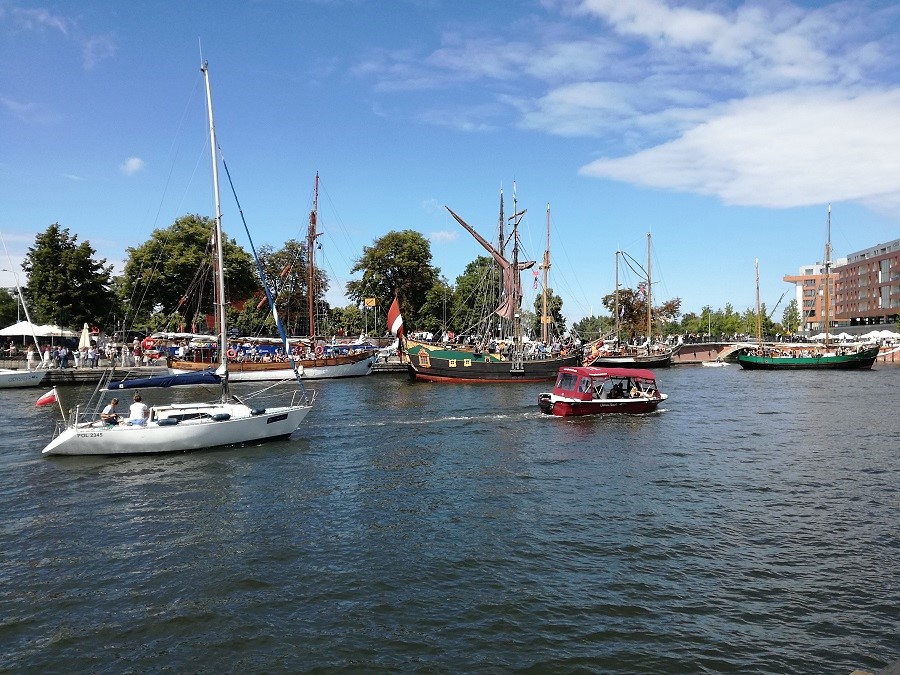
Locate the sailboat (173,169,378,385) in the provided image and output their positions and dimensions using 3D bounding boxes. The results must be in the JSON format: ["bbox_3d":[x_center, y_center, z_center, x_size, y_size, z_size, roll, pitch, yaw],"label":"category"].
[{"bbox_3d":[-15.200,-5.411,62.300,19.000,18.559,4.900,0,0,-38],"label":"sailboat"}]

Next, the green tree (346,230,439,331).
[{"bbox_3d":[-7.536,-6.729,92.000,11.790,14.590,11.790,0,0,0],"label":"green tree"}]

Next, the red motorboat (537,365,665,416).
[{"bbox_3d":[6.720,2.187,30.200,6.300,2.050,2.200,0,0,-20],"label":"red motorboat"}]

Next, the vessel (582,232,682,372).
[{"bbox_3d":[23.200,-4.628,88.500,17.600,17.218,4.600,0,0,-35],"label":"vessel"}]

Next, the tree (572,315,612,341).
[{"bbox_3d":[33.494,-1.648,165.000,9.402,7.515,9.402,0,0,0],"label":"tree"}]

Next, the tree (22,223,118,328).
[{"bbox_3d":[-38.923,-5.072,72.000,9.440,13.450,9.440,0,0,0],"label":"tree"}]

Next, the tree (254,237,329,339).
[{"bbox_3d":[-19.071,-5.111,85.000,9.202,13.753,9.202,0,0,0],"label":"tree"}]

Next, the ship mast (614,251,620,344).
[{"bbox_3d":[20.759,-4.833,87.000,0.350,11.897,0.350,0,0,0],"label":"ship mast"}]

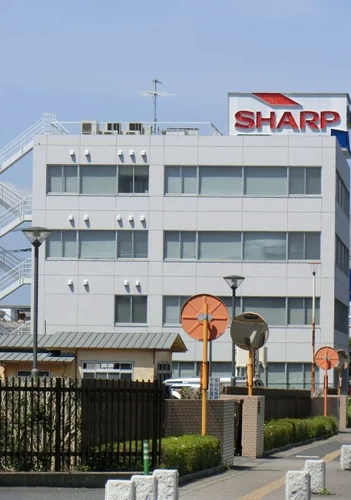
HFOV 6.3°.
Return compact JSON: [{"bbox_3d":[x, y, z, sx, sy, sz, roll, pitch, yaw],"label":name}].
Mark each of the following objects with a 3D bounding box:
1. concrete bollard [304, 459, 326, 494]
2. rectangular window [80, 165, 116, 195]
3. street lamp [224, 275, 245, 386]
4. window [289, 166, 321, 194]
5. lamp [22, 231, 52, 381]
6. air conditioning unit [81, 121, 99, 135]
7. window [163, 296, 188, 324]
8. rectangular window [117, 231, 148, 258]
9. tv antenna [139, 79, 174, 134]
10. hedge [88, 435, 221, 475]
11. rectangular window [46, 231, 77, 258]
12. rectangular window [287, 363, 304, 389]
[{"bbox_3d":[2.110,3.417,47.929,0.285,0.490,0.280,0,-2,6],"label":"concrete bollard"},{"bbox_3d":[-4.252,-3.871,175.472,2.032,1.615,0.150,0,-2,5],"label":"rectangular window"},{"bbox_3d":[1.675,3.158,90.500,0.610,4.841,0.610,0,-3,5],"label":"street lamp"},{"bbox_3d":[7.332,-3.889,179.646,1.849,1.626,0.150,0,-3,5],"label":"window"},{"bbox_3d":[-2.888,1.960,65.700,0.610,4.845,0.610,0,-3,5],"label":"lamp"},{"bbox_3d":[-4.880,-6.932,182.015,0.956,0.850,0.380,0,-3,5],"label":"air conditioning unit"},{"bbox_3d":[0.280,3.389,177.865,1.911,1.596,0.150,0,-3,5],"label":"window"},{"bbox_3d":[-2.348,-0.303,175.170,1.728,1.545,0.150,0,-2,5],"label":"rectangular window"},{"bbox_3d":[-1.087,-8.190,182.544,1.900,3.300,1.600,0,-3,17],"label":"tv antenna"},{"bbox_3d":[-0.150,3.842,59.800,1.350,0.600,12.800,0,-3,5],"label":"hedge"},{"bbox_3d":[-6.454,-0.279,180.707,1.764,1.622,0.150,0,-3,5],"label":"rectangular window"},{"bbox_3d":[6.705,7.059,177.114,0.948,1.543,0.150,0,-3,5],"label":"rectangular window"}]

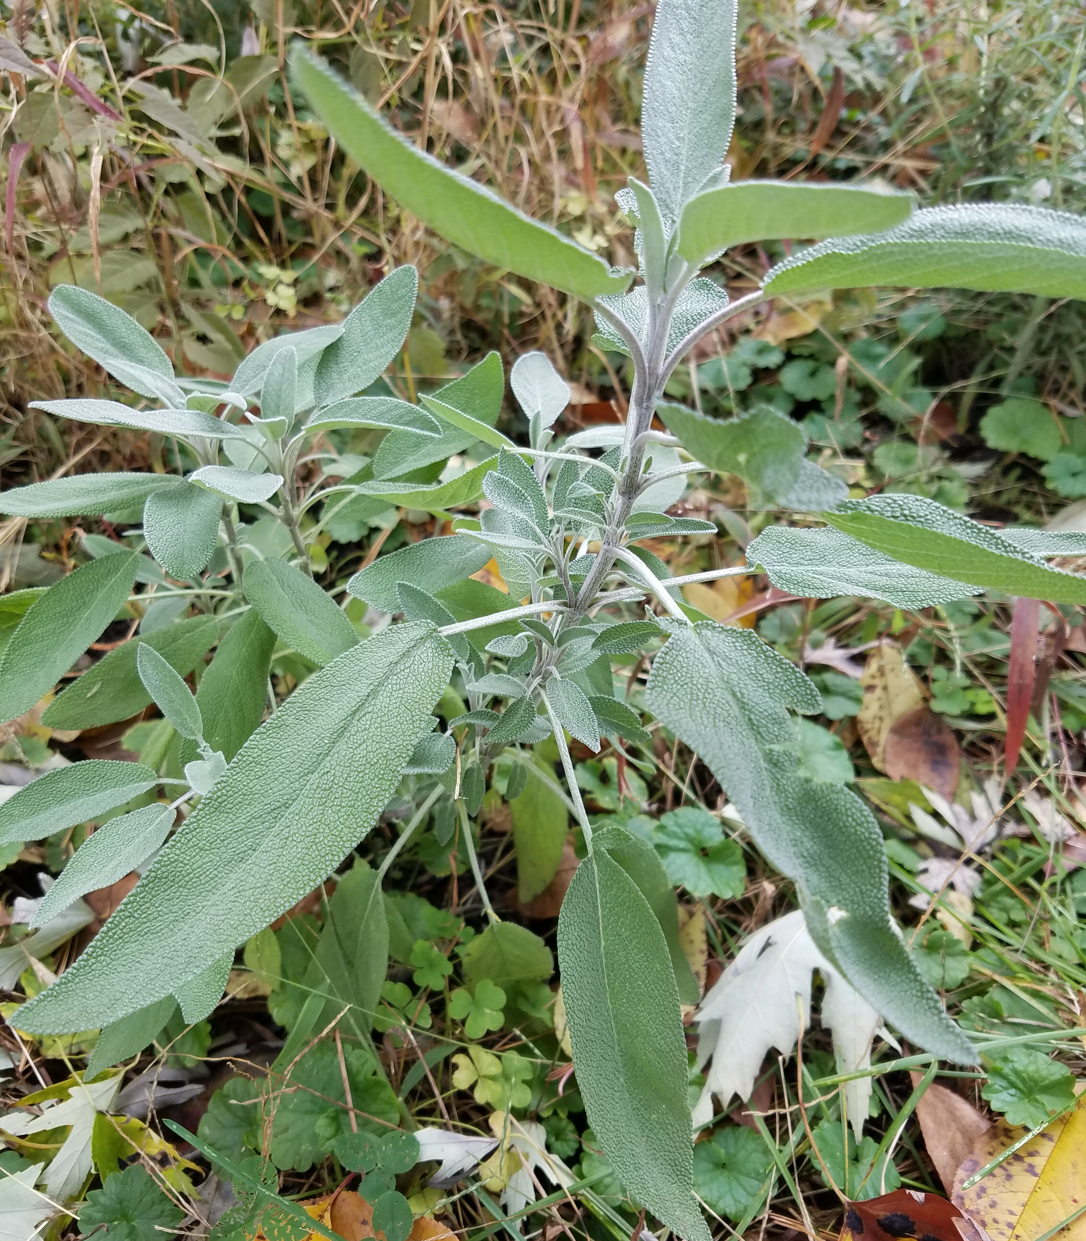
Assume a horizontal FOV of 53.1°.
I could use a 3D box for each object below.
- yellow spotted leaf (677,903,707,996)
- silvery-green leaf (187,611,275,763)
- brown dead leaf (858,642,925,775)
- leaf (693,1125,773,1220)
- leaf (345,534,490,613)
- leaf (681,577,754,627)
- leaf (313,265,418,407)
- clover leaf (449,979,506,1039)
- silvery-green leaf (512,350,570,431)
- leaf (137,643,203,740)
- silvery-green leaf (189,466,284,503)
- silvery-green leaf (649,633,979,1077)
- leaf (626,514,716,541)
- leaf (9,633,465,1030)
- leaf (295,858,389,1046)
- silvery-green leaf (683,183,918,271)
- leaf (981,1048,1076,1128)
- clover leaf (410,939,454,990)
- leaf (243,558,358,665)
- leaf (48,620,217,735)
[{"bbox_3d":[0.055,0.130,0.430,0.022,0.008,0.041,-2,56,-9],"label":"yellow spotted leaf"},{"bbox_3d":[-0.104,0.025,0.362,0.022,0.006,0.059,10,70,-2],"label":"silvery-green leaf"},{"bbox_3d":[0.138,0.034,0.431,0.030,0.008,0.064,8,55,6],"label":"brown dead leaf"},{"bbox_3d":[0.065,0.191,0.375,0.031,0.008,0.033,-3,56,4],"label":"leaf"},{"bbox_3d":[-0.043,-0.019,0.378,0.051,0.008,0.022,-26,57,-14],"label":"leaf"},{"bbox_3d":[0.092,-0.011,0.575,0.036,0.009,0.044,-20,42,-23],"label":"leaf"},{"bbox_3d":[-0.067,-0.109,0.420,0.024,0.011,0.067,31,81,17],"label":"leaf"},{"bbox_3d":[-0.019,0.116,0.324,0.017,0.004,0.016,0,60,0],"label":"clover leaf"},{"bbox_3d":[-0.001,-0.074,0.351,0.018,0.025,0.005,-2,19,-1],"label":"silvery-green leaf"},{"bbox_3d":[-0.110,0.021,0.323,0.013,0.034,0.004,-32,20,-18],"label":"leaf"},{"bbox_3d":[-0.123,-0.054,0.435,0.037,0.010,0.021,-7,31,-12],"label":"silvery-green leaf"},{"bbox_3d":[0.071,0.055,0.283,0.036,0.025,0.127,-29,75,-8],"label":"silvery-green leaf"},{"bbox_3d":[0.031,-0.022,0.261,0.022,0.004,0.010,-2,21,5],"label":"leaf"},{"bbox_3d":[-0.074,0.054,0.268,0.136,0.018,0.036,-43,69,-7],"label":"leaf"},{"bbox_3d":[-0.059,0.099,0.323,0.021,0.005,0.053,1,55,15],"label":"leaf"},{"bbox_3d":[0.044,-0.070,0.192,0.040,0.015,0.006,0,55,19],"label":"silvery-green leaf"},{"bbox_3d":[0.169,0.162,0.378,0.033,0.008,0.030,-1,56,13],"label":"leaf"},{"bbox_3d":[-0.042,0.128,0.405,0.017,0.005,0.019,-4,59,-6],"label":"clover leaf"},{"bbox_3d":[-0.087,-0.001,0.405,0.067,0.009,0.025,39,57,22],"label":"leaf"},{"bbox_3d":[-0.138,0.018,0.367,0.065,0.006,0.023,-34,55,-16],"label":"leaf"}]

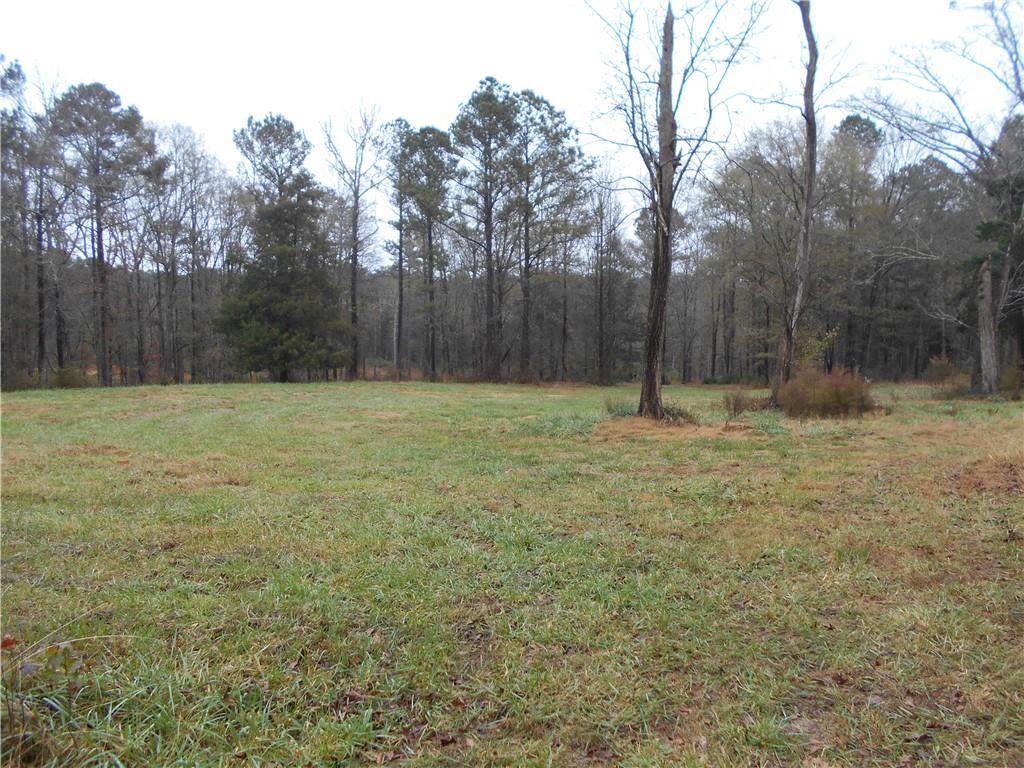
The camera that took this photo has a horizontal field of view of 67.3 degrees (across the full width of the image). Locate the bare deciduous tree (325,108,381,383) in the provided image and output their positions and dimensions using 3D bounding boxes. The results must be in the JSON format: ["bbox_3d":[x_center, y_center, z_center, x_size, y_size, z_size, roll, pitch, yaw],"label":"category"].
[{"bbox_3d":[-10.304,-9.037,50.000,3.800,17.800,3.700,0,1,0],"label":"bare deciduous tree"}]

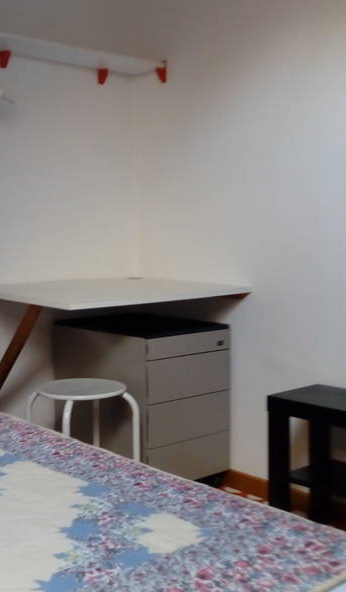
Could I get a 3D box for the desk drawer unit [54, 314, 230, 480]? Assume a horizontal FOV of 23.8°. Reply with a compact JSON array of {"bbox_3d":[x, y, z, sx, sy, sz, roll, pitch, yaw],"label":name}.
[{"bbox_3d":[-0.125,0.408,3.152,0.405,0.614,0.563,-5,7,-41],"label":"desk drawer unit"}]

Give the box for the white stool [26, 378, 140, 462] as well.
[{"bbox_3d":[-0.296,0.524,2.735,0.370,0.459,0.370,1,5,15],"label":"white stool"}]

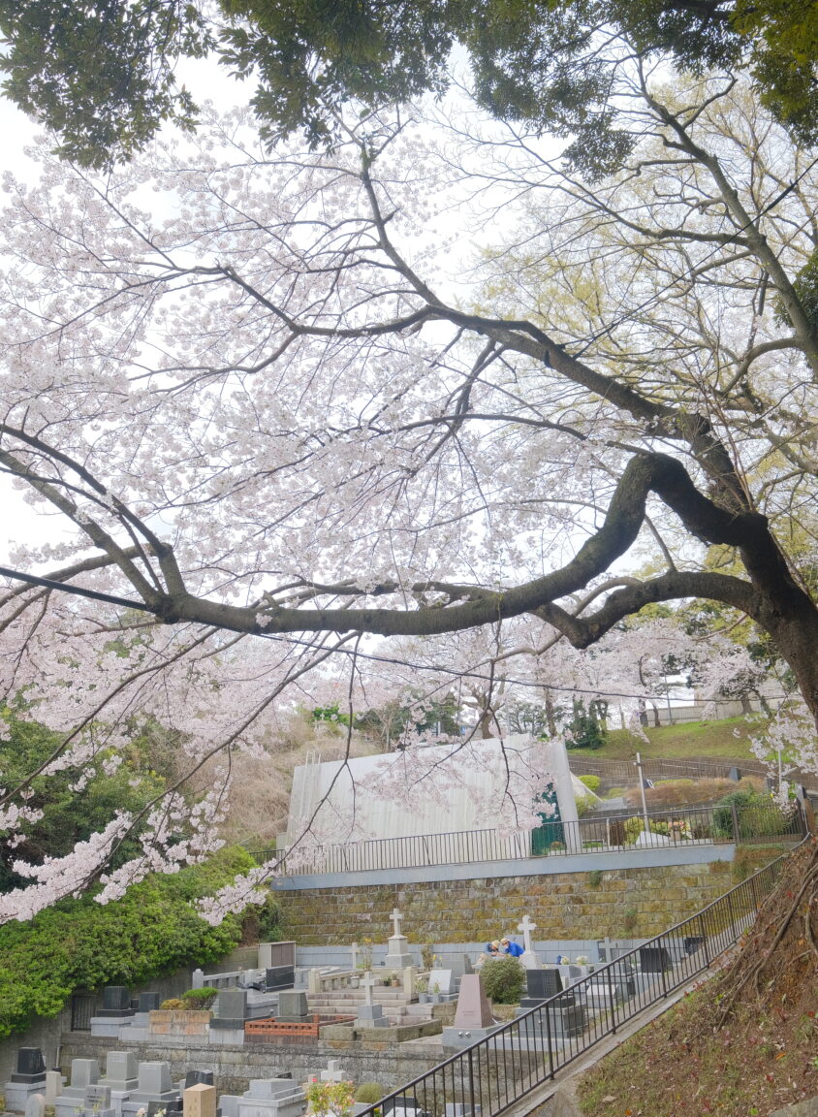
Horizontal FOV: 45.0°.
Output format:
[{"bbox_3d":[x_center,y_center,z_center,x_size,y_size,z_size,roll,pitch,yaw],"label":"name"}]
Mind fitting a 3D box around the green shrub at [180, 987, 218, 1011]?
[{"bbox_3d":[-4.311,9.092,20.400,0.740,0.500,0.650,-15,-21,31],"label":"green shrub"}]

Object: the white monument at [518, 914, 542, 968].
[{"bbox_3d":[3.304,10.634,27.067,0.597,1.660,0.494,-14,-21,29],"label":"white monument"}]

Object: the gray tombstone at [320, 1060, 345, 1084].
[{"bbox_3d":[-1.313,9.366,17.221,0.453,1.133,0.227,-14,-21,29],"label":"gray tombstone"}]

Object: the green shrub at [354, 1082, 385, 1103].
[{"bbox_3d":[-0.698,9.551,17.582,0.505,0.515,0.505,-3,-18,-1],"label":"green shrub"}]

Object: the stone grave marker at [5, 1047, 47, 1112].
[{"bbox_3d":[-8.278,11.387,21.633,0.717,1.195,0.680,-14,-21,29],"label":"stone grave marker"}]

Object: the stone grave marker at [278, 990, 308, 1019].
[{"bbox_3d":[-2.278,8.815,19.549,0.528,0.446,0.260,-15,-21,31],"label":"stone grave marker"}]

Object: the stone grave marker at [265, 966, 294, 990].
[{"bbox_3d":[-3.159,10.045,23.664,0.206,0.473,0.998,-14,-21,29],"label":"stone grave marker"}]

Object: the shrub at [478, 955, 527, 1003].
[{"bbox_3d":[1.940,8.702,20.400,0.950,0.950,0.900,-3,-18,-1],"label":"shrub"}]

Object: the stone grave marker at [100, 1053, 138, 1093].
[{"bbox_3d":[-5.906,10.509,20.301,0.786,0.670,0.453,-14,-21,29],"label":"stone grave marker"}]

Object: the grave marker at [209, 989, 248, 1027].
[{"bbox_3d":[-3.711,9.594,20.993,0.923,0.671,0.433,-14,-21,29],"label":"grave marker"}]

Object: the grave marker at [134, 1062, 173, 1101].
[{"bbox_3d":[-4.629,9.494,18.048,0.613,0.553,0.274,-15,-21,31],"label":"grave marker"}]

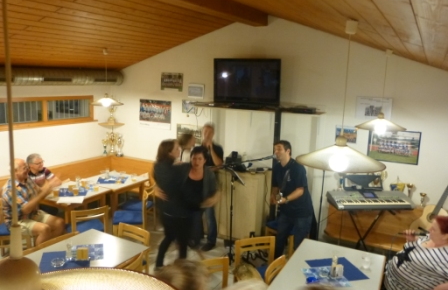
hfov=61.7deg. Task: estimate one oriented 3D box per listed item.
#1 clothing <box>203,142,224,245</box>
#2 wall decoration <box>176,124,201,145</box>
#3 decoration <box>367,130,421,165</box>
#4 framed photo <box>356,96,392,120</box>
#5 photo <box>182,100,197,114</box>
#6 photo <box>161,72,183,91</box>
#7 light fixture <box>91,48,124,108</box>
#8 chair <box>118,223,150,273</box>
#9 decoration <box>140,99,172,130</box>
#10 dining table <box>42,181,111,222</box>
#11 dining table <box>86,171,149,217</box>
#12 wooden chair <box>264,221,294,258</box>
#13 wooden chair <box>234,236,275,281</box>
[{"bbox_3d":[-0.229,0.741,5.340,0.460,1.480,0.340,3,10,7],"label":"clothing"},{"bbox_3d":[-0.592,-0.177,6.287,0.490,0.320,0.020,7,11,27],"label":"wall decoration"},{"bbox_3d":[2.157,0.023,4.776,0.605,0.405,0.020,7,11,28],"label":"decoration"},{"bbox_3d":[1.926,-0.457,4.832,0.425,0.290,0.020,7,11,28],"label":"framed photo"},{"bbox_3d":[-0.581,-0.626,6.219,0.275,0.220,0.020,7,11,28],"label":"photo"},{"bbox_3d":[-0.878,-1.054,6.320,0.435,0.295,0.020,7,11,28],"label":"photo"},{"bbox_3d":[-1.720,-0.974,5.498,0.490,0.860,0.490,7,11,28],"label":"light fixture"},{"bbox_3d":[-1.067,1.325,3.974,0.450,0.810,0.500,7,11,27],"label":"chair"},{"bbox_3d":[-1.207,-0.531,6.555,0.680,0.485,0.020,7,11,27],"label":"decoration"},{"bbox_3d":[-2.215,1.065,5.501,0.820,0.750,0.800,7,11,27],"label":"dining table"},{"bbox_3d":[-1.802,0.952,6.120,0.850,0.750,0.860,7,11,28],"label":"dining table"},{"bbox_3d":[0.898,1.172,5.224,0.440,0.810,0.500,11,13,43],"label":"wooden chair"},{"bbox_3d":[0.397,1.405,3.716,0.450,0.810,0.490,-2,10,-19],"label":"wooden chair"}]

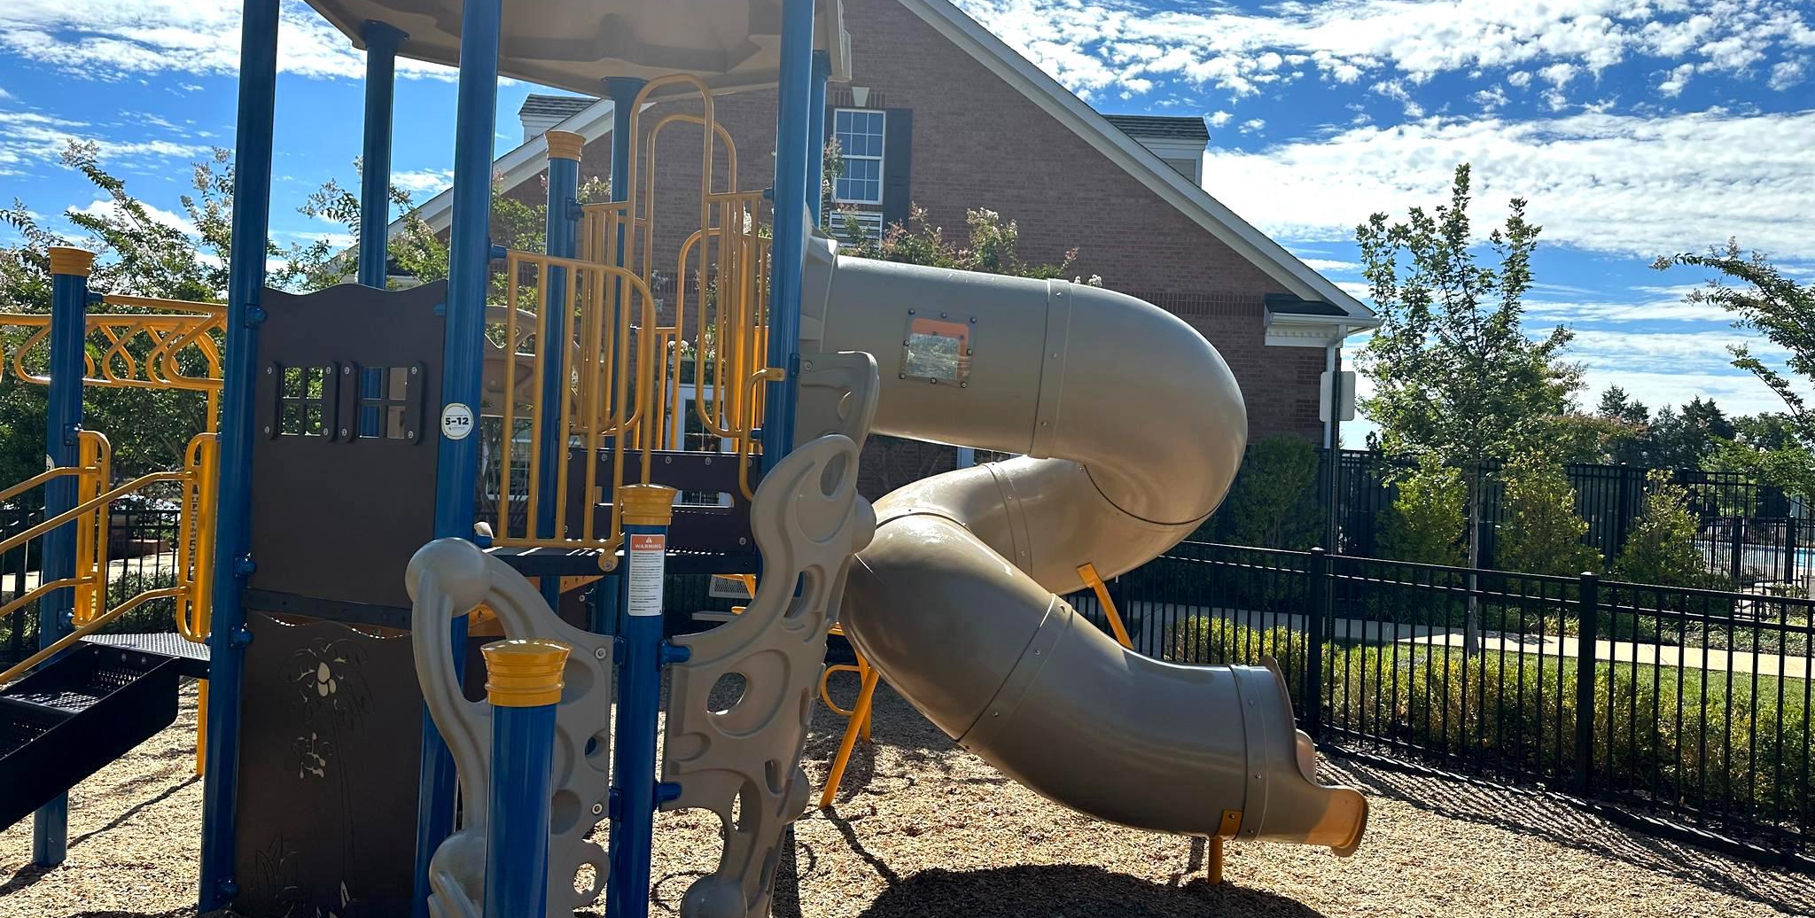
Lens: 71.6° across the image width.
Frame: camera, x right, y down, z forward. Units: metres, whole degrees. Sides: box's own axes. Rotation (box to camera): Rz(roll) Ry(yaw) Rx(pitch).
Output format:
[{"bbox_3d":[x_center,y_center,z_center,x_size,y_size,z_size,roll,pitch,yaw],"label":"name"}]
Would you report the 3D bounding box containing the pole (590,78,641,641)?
[{"bbox_3d":[-1.582,-0.194,6.721,0.140,3.677,0.140,2,0,0],"label":"pole"}]

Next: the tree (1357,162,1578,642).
[{"bbox_3d":[5.769,-0.576,13.004,2.284,4.996,2.250,2,0,0],"label":"tree"}]

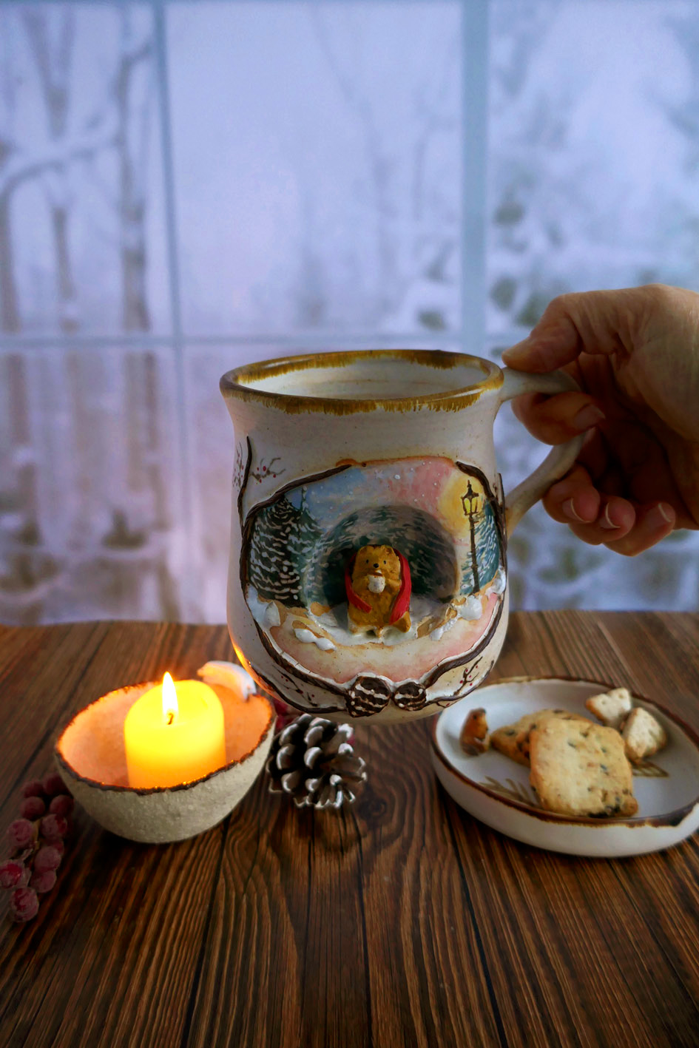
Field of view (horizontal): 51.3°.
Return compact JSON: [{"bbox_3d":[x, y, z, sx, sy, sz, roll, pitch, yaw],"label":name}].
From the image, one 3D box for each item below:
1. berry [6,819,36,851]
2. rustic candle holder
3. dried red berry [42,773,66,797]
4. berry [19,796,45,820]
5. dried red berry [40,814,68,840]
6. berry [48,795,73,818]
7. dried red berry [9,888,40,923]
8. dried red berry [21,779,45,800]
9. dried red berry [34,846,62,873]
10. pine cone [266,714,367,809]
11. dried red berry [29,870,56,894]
[{"bbox_3d":[-0.149,0.141,0.330,0.012,0.012,0.012,-1,16,0],"label":"berry"},{"bbox_3d":[-0.084,0.112,0.342,0.097,0.062,0.097,-1,16,0],"label":"rustic candle holder"},{"bbox_3d":[-0.149,0.132,0.368,0.011,0.012,0.011,-1,16,0],"label":"dried red berry"},{"bbox_3d":[-0.153,0.137,0.351,0.012,0.012,0.012,-1,16,0],"label":"berry"},{"bbox_3d":[-0.135,0.138,0.332,0.012,0.012,0.012,-1,16,0],"label":"dried red berry"},{"bbox_3d":[-0.139,0.136,0.350,0.012,0.012,0.012,-1,16,0],"label":"berry"},{"bbox_3d":[-0.131,0.153,0.292,0.012,0.012,0.012,-1,16,0],"label":"dried red berry"},{"bbox_3d":[-0.158,0.133,0.363,0.011,0.012,0.011,-1,16,0],"label":"dried red berry"},{"bbox_3d":[-0.130,0.144,0.313,0.011,0.012,0.011,-1,16,0],"label":"dried red berry"},{"bbox_3d":[-0.016,0.117,0.357,0.045,0.044,0.049,-10,18,-29],"label":"pine cone"},{"bbox_3d":[-0.128,0.150,0.305,0.011,0.012,0.011,-1,16,0],"label":"dried red berry"}]

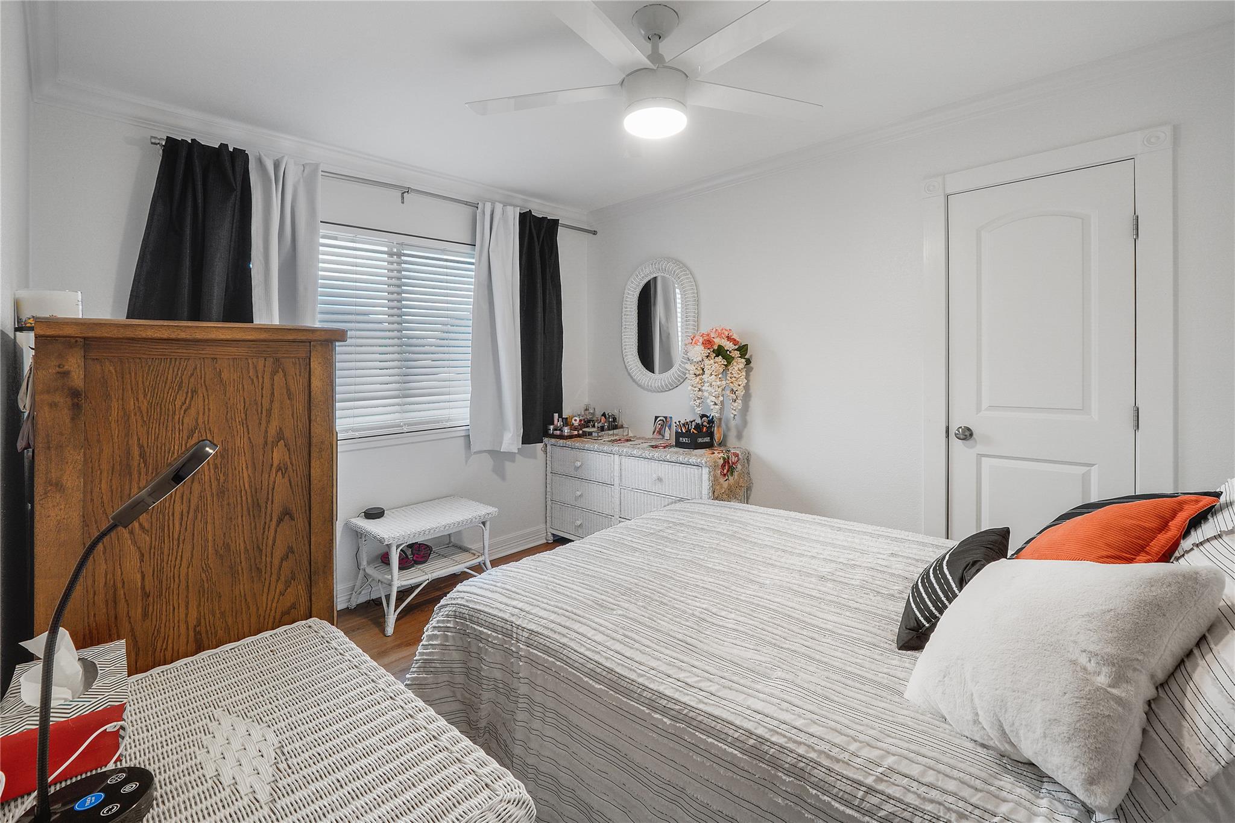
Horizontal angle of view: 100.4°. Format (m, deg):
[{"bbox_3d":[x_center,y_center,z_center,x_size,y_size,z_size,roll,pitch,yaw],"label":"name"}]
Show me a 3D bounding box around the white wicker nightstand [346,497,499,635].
[{"bbox_3d":[-1.072,0.816,2.865,0.470,0.470,0.650,2,4,44],"label":"white wicker nightstand"}]

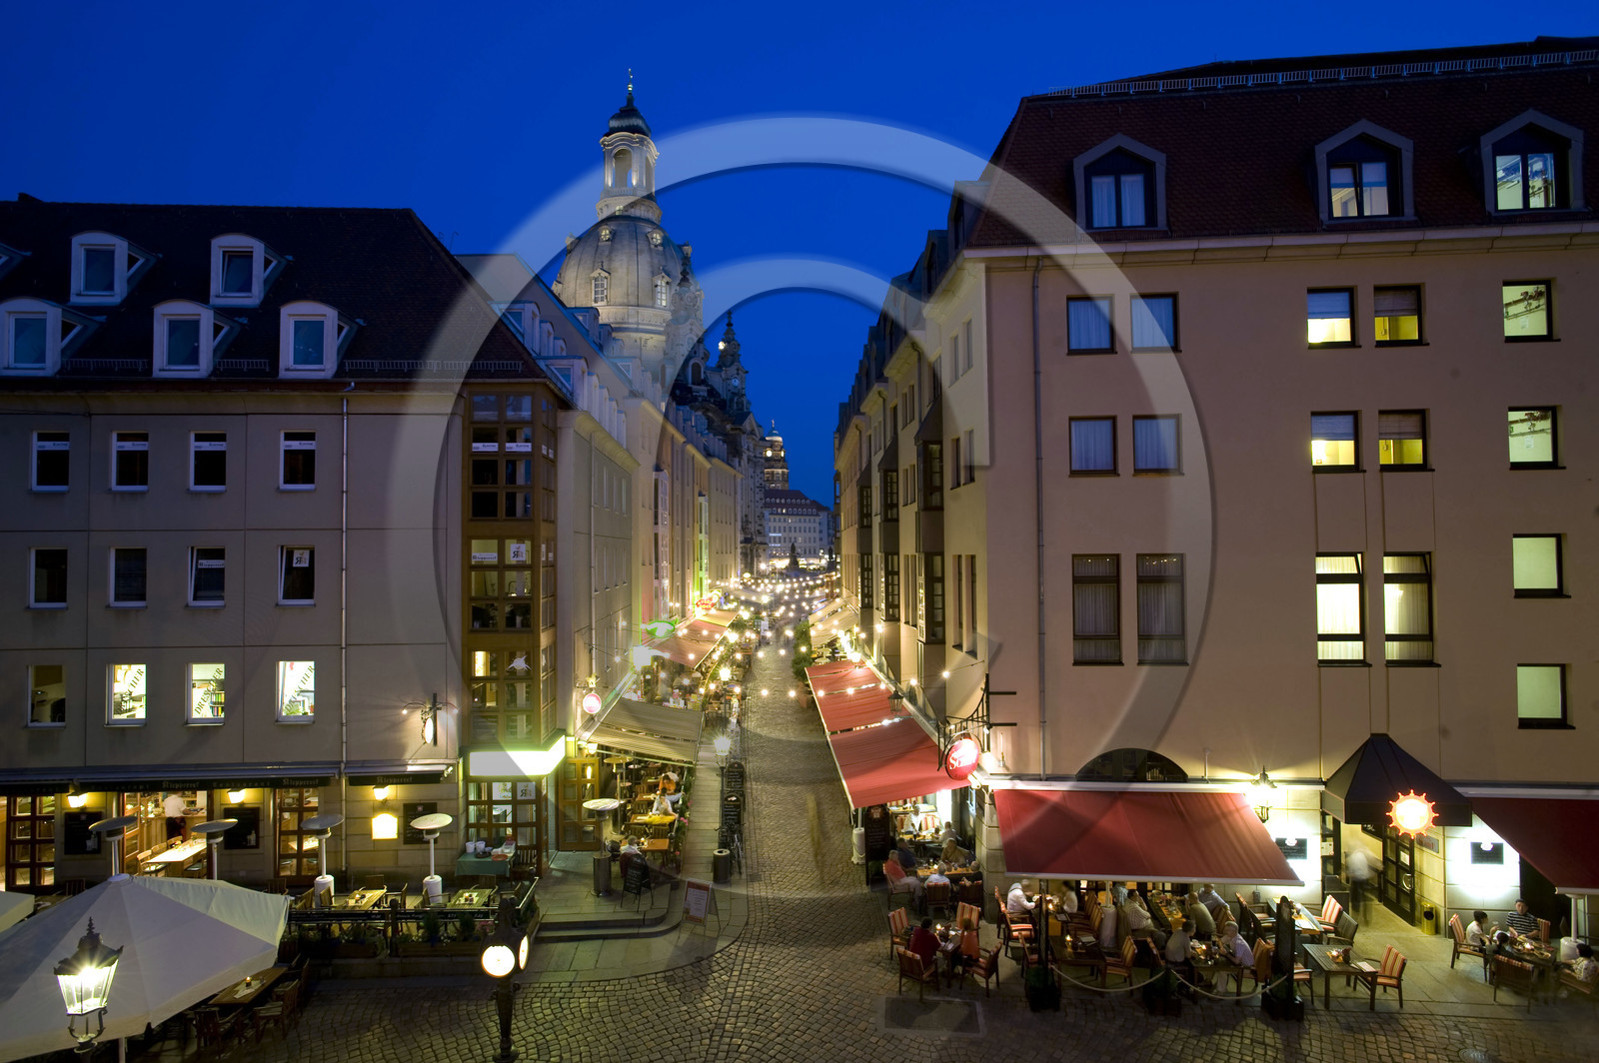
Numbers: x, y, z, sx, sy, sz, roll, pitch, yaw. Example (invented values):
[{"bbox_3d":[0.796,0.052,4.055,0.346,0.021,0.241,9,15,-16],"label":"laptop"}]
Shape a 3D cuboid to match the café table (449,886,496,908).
[{"bbox_3d":[-7.795,9.040,19.851,0.800,0.750,1.160,0,-2,-3],"label":"café table"}]

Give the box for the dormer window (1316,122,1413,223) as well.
[{"bbox_3d":[13.837,-8.760,21.006,2.219,2.530,0.900,-1,-2,6],"label":"dormer window"}]

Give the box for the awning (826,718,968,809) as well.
[{"bbox_3d":[2.601,6.638,24.853,2.850,0.780,8.400,0,-2,-3],"label":"awning"}]

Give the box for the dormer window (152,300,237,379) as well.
[{"bbox_3d":[-15.075,-4.658,21.156,1.297,1.909,1.380,0,-2,-3],"label":"dormer window"}]

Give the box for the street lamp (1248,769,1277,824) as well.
[{"bbox_3d":[10.752,6.104,19.508,0.600,1.300,0.630,-1,-2,5],"label":"street lamp"}]

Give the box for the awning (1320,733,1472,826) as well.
[{"bbox_3d":[13.127,5.447,18.627,2.554,1.736,0.970,-1,-2,6],"label":"awning"}]

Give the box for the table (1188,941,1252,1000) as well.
[{"bbox_3d":[8.402,9.026,17.251,0.980,0.740,1.140,-1,-2,8],"label":"table"}]

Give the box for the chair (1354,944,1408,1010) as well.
[{"bbox_3d":[11.605,8.877,16.835,0.700,0.950,0.620,-1,-2,7],"label":"chair"}]

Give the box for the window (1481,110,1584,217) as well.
[{"bbox_3d":[16.677,-8.354,19.586,2.134,2.466,0.900,-1,-2,6],"label":"window"}]

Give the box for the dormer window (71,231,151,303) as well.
[{"bbox_3d":[-18.309,-6.842,22.639,1.318,1.904,1.380,0,-2,-3],"label":"dormer window"}]

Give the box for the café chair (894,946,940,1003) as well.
[{"bbox_3d":[2.440,9.110,17.561,0.580,0.930,0.620,-2,-2,37],"label":"café chair"}]

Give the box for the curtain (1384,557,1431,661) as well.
[{"bbox_3d":[13.912,1.735,19.408,1.108,2.432,0.100,-1,-2,6],"label":"curtain"}]

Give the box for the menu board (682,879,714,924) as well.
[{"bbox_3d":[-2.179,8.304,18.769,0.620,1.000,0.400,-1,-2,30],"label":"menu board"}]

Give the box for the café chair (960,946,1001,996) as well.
[{"bbox_3d":[3.784,9.101,17.723,0.620,0.930,0.600,-2,-2,33],"label":"café chair"}]

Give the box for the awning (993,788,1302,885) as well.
[{"bbox_3d":[7.013,6.305,17.648,5.580,1.050,2.780,-1,-2,5],"label":"awning"}]

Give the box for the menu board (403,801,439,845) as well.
[{"bbox_3d":[-9.897,7.639,22.034,0.899,1.105,0.050,0,-2,-3],"label":"menu board"}]

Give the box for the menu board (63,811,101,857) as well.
[{"bbox_3d":[-17.050,7.199,20.023,0.863,1.061,0.060,0,-2,-3],"label":"menu board"}]

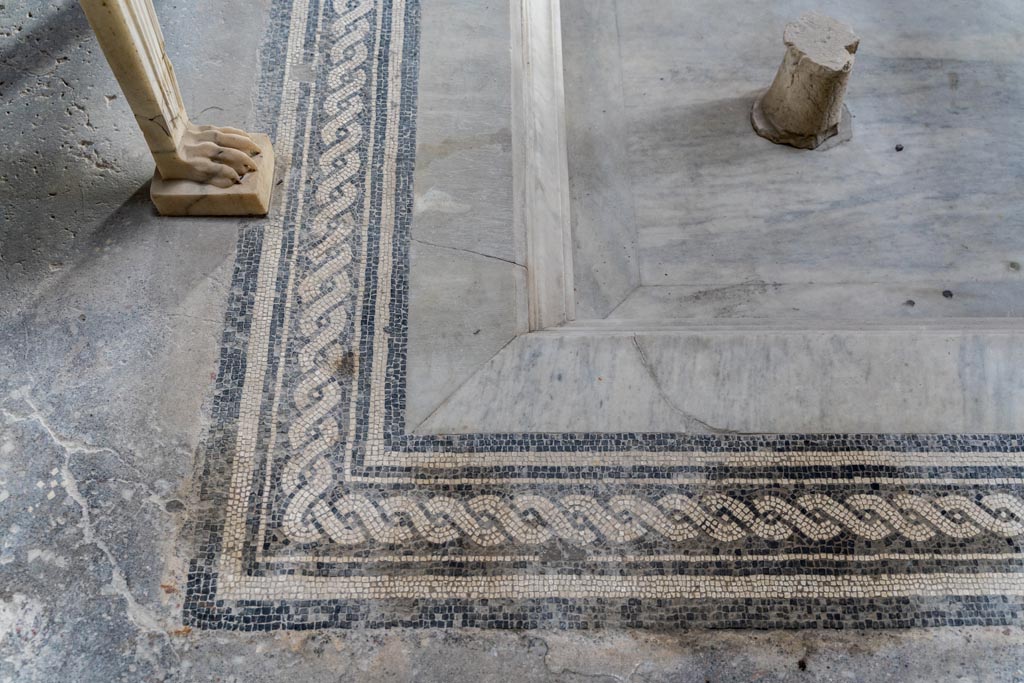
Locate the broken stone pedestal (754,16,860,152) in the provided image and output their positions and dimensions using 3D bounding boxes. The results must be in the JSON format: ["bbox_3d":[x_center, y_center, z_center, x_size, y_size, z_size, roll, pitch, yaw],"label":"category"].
[{"bbox_3d":[0.685,-0.596,2.275,0.224,0.218,0.222,0,61,-1],"label":"broken stone pedestal"}]

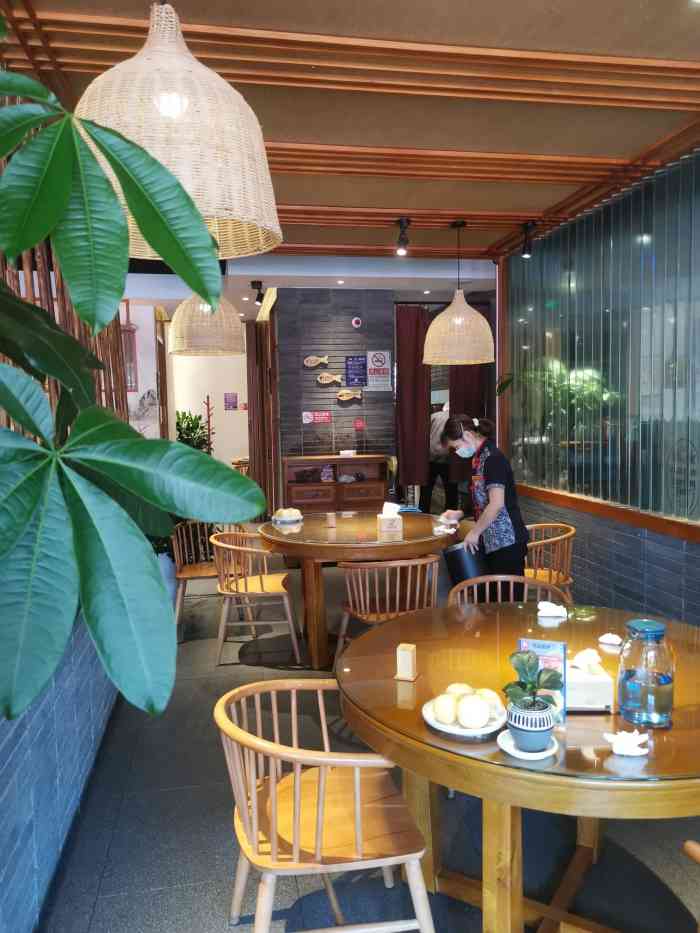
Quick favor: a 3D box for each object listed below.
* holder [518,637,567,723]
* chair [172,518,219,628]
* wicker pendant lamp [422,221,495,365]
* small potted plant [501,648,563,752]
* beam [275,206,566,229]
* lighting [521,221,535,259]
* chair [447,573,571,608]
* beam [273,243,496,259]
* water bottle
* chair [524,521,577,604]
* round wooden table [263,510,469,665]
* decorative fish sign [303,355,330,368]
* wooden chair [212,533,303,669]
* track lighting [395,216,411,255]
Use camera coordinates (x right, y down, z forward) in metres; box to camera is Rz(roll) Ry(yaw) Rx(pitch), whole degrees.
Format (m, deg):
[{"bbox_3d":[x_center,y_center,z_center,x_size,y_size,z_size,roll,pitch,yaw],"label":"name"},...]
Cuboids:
[{"bbox_3d":[0.425,0.473,1.606,0.099,0.181,0.035,0,5,16],"label":"holder"},{"bbox_3d":[-0.937,0.773,5.081,0.575,0.735,0.570,-2,4,-13],"label":"chair"},{"bbox_3d":[0.731,-1.166,4.885,0.482,0.922,0.482,-2,5,-10],"label":"wicker pendant lamp"},{"bbox_3d":[0.374,0.474,1.483,0.122,0.186,0.118,0,5,14],"label":"small potted plant"},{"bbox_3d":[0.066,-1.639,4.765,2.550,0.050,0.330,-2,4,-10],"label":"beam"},{"bbox_3d":[1.192,-1.512,4.891,0.090,0.250,0.100,0,5,10],"label":"lighting"},{"bbox_3d":[0.653,0.858,2.953,0.540,0.725,0.530,0,5,7],"label":"chair"},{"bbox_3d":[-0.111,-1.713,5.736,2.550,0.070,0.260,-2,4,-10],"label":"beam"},{"bbox_3d":[0.658,0.452,1.607,0.113,0.214,0.113,-2,5,-10],"label":"water bottle"},{"bbox_3d":[1.194,0.767,4.775,0.570,0.735,0.575,-2,4,-16],"label":"chair"},{"bbox_3d":[0.043,0.771,4.790,1.330,0.755,1.330,-1,4,0],"label":"round wooden table"},{"bbox_3d":[-0.342,-1.079,7.472,0.260,0.140,0.030,-2,4,-10],"label":"decorative fish sign"},{"bbox_3d":[-0.569,0.767,4.391,0.530,0.725,0.540,-1,4,-3],"label":"wooden chair"},{"bbox_3d":[0.339,-1.502,4.794,0.090,0.250,0.110,-2,4,-10],"label":"track lighting"}]

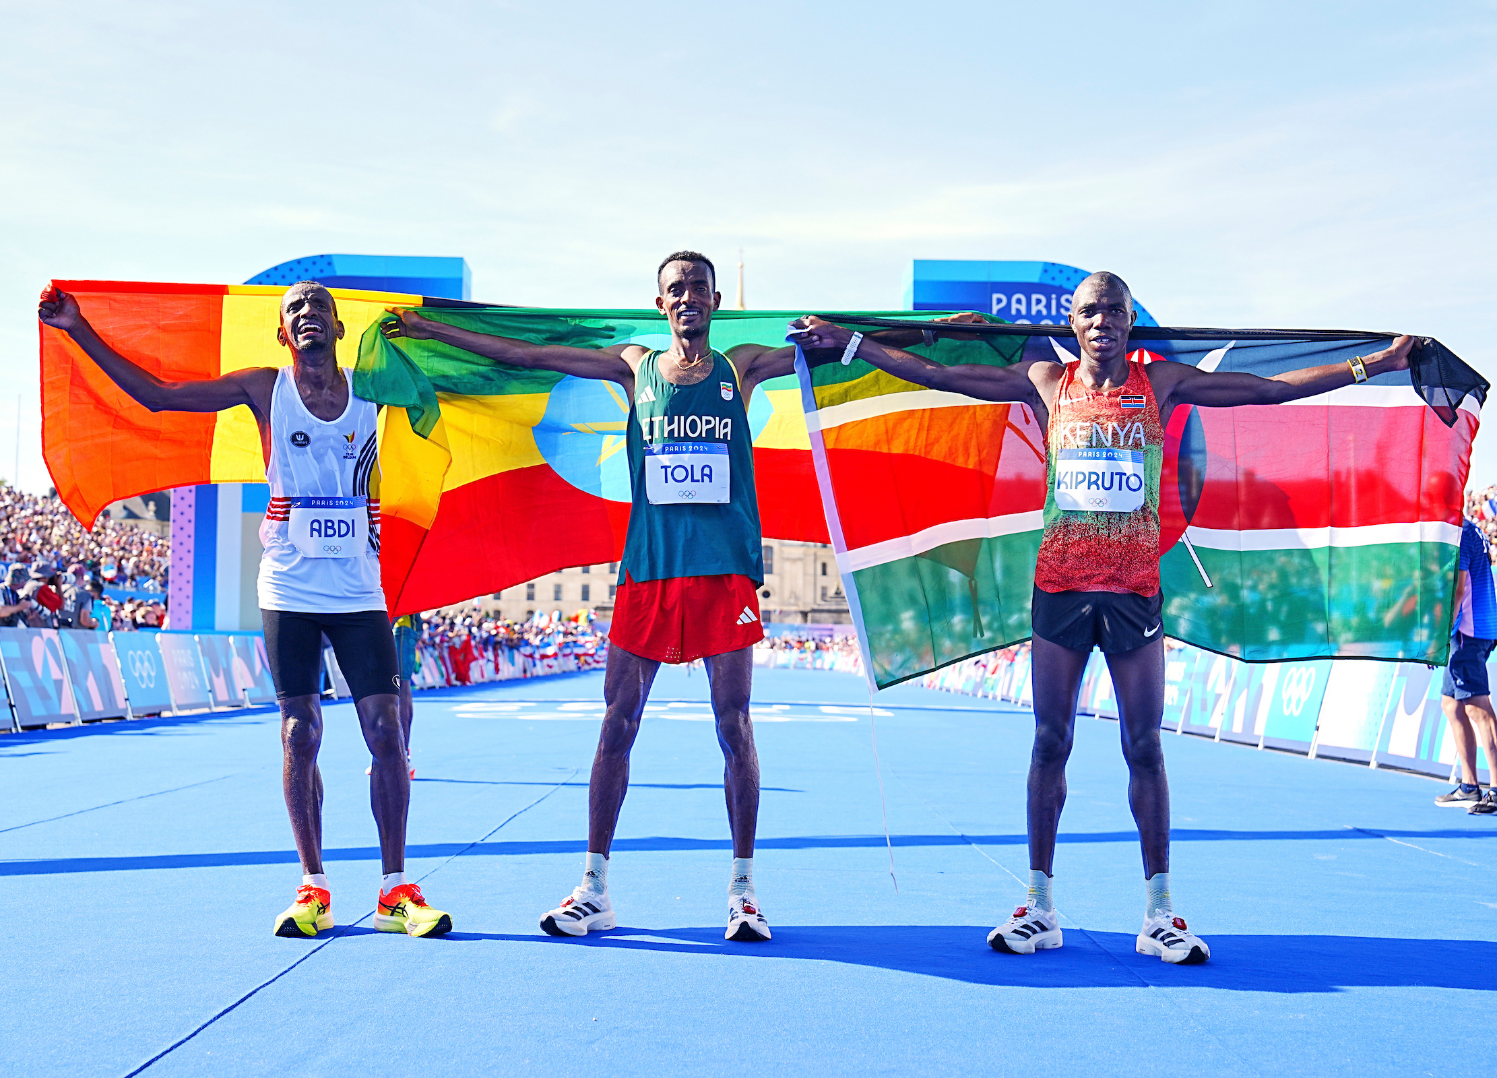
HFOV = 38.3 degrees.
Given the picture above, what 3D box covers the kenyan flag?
[{"bbox_3d":[1.043,-0.094,5.730,1.820,0.980,0.420,1,-3,3],"label":"kenyan flag"}]

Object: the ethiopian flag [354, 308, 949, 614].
[{"bbox_3d":[-0.164,-0.213,5.900,1.820,0.850,0.380,1,-3,0],"label":"ethiopian flag"}]

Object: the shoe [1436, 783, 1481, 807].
[{"bbox_3d":[3.774,1.366,11.450,0.270,0.115,0.100,0,-3,10],"label":"shoe"}]

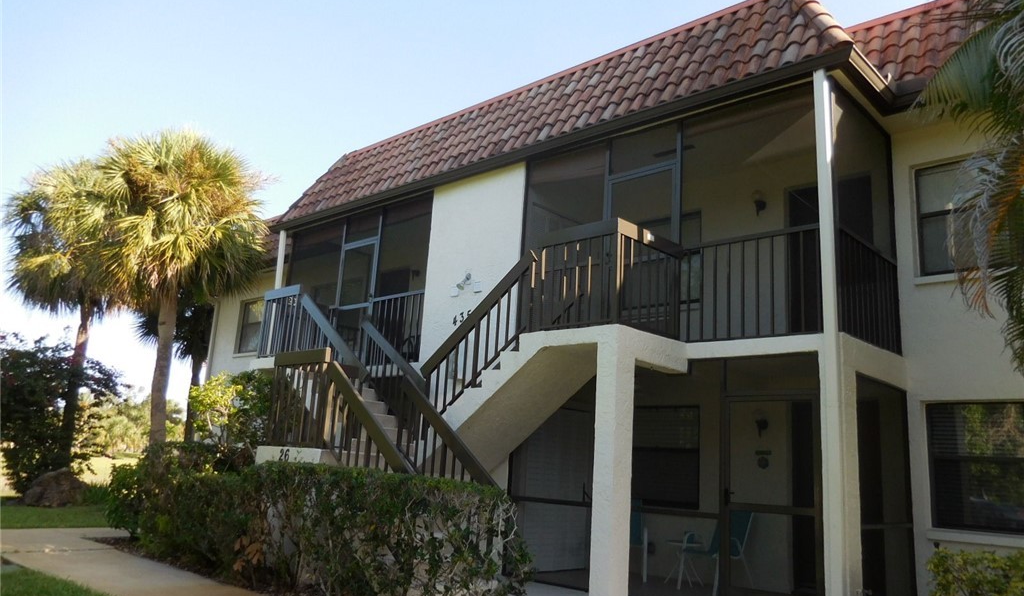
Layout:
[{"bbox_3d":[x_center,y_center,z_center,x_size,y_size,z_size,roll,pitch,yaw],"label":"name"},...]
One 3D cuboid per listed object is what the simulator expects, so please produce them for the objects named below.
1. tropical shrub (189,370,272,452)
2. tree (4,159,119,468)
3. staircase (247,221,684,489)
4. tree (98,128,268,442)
[{"bbox_3d":[-4.739,2.423,12.053,1.500,2.489,1.500,8,-12,-20],"label":"tropical shrub"},{"bbox_3d":[-9.931,0.458,16.063,3.000,7.415,3.000,10,-13,-31],"label":"tree"},{"bbox_3d":[-1.536,1.312,9.023,6.731,3.678,2.556,-7,-15,42],"label":"staircase"},{"bbox_3d":[-6.226,0.255,13.392,3.150,7.128,3.150,9,-13,-25],"label":"tree"}]

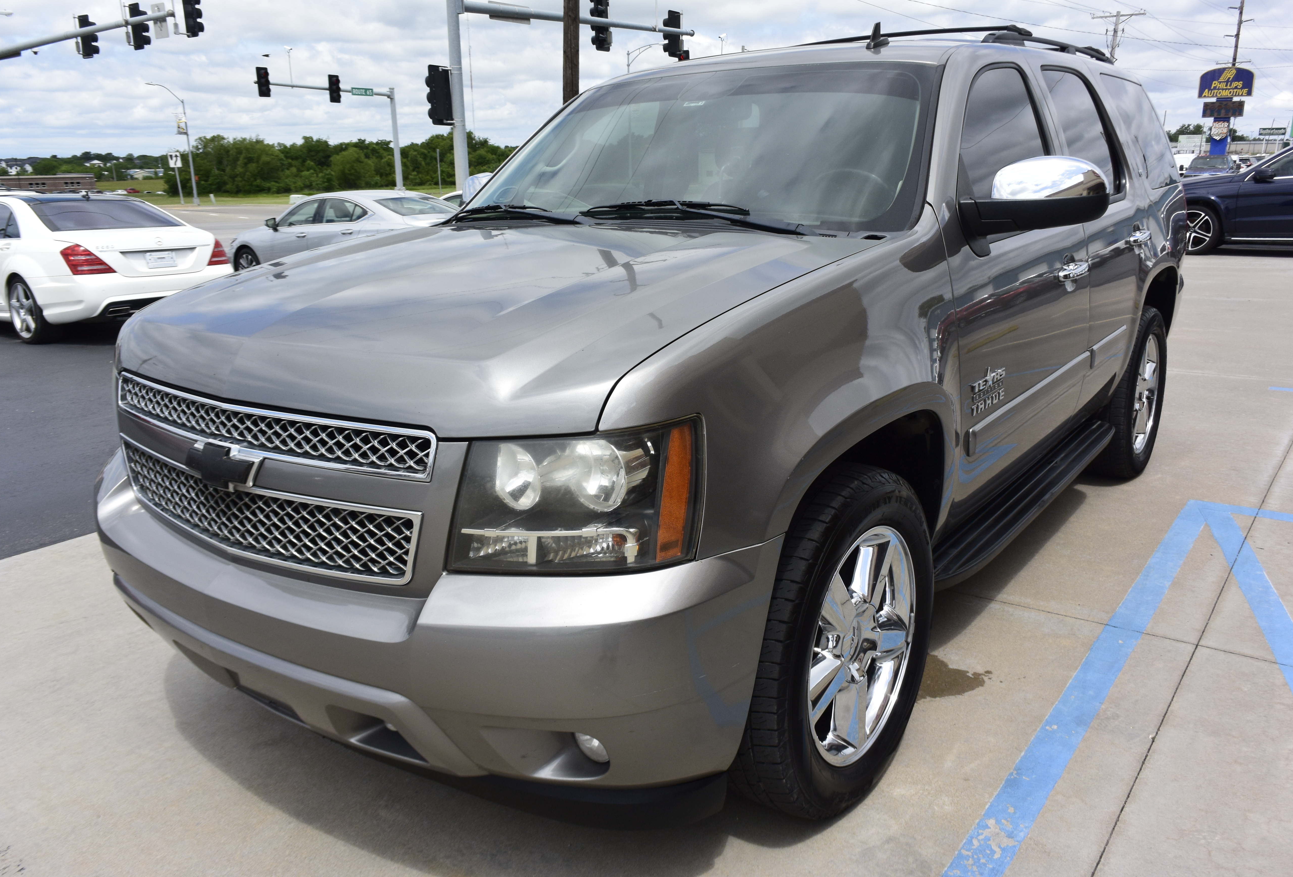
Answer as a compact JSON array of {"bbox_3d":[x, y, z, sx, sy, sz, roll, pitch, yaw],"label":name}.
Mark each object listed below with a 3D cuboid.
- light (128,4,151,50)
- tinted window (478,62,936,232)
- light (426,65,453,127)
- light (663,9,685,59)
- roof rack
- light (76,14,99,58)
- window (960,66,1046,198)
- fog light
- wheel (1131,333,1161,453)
[{"bbox_3d":[-12.622,-10.268,24.600,0.360,1.070,0.420,11,20,36],"label":"light"},{"bbox_3d":[0.079,-0.852,3.027,1.680,0.150,0.870,9,55,36],"label":"tinted window"},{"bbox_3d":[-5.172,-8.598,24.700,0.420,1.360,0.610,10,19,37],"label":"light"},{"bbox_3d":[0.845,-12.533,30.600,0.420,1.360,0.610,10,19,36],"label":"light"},{"bbox_3d":[1.168,-1.646,4.295,1.260,0.130,1.950,10,19,35],"label":"roof rack"},{"bbox_3d":[-14.877,-10.709,26.300,0.360,1.070,0.420,11,20,36],"label":"light"},{"bbox_3d":[0.977,-0.823,2.762,0.050,0.510,0.870,-15,3,40],"label":"window"},{"bbox_3d":[-0.100,0.561,1.791,0.085,0.080,0.055,9,19,36],"label":"fog light"},{"bbox_3d":[2.203,-0.211,4.533,0.190,0.550,0.550,9,19,36],"label":"wheel"}]

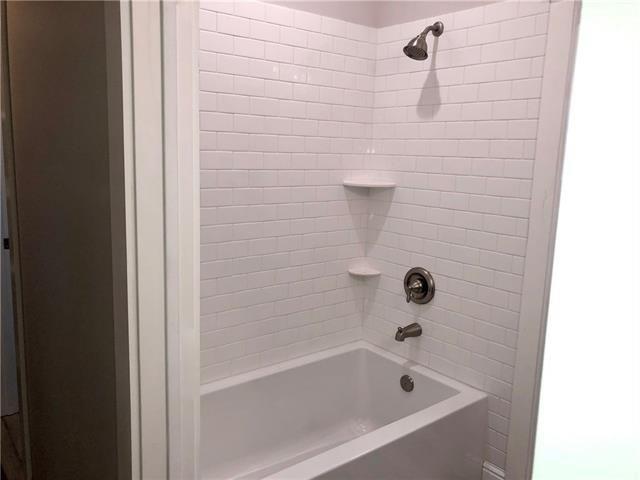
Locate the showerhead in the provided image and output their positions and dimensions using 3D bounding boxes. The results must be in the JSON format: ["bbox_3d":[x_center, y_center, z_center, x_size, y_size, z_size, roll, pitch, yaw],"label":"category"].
[{"bbox_3d":[0.453,-0.879,2.269,0.192,0.178,0.115,-6,13,-39],"label":"showerhead"}]

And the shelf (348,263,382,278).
[{"bbox_3d":[0.244,0.168,2.757,0.168,0.024,0.125,3,10,6],"label":"shelf"}]

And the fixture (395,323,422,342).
[{"bbox_3d":[0.428,0.455,2.517,0.150,0.074,0.060,-6,13,-39],"label":"fixture"}]

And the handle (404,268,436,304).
[{"bbox_3d":[0.460,0.227,2.498,0.086,0.184,0.184,-6,13,-39],"label":"handle"}]

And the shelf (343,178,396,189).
[{"bbox_3d":[0.254,-0.288,2.645,0.265,0.025,0.190,3,10,6],"label":"shelf"}]

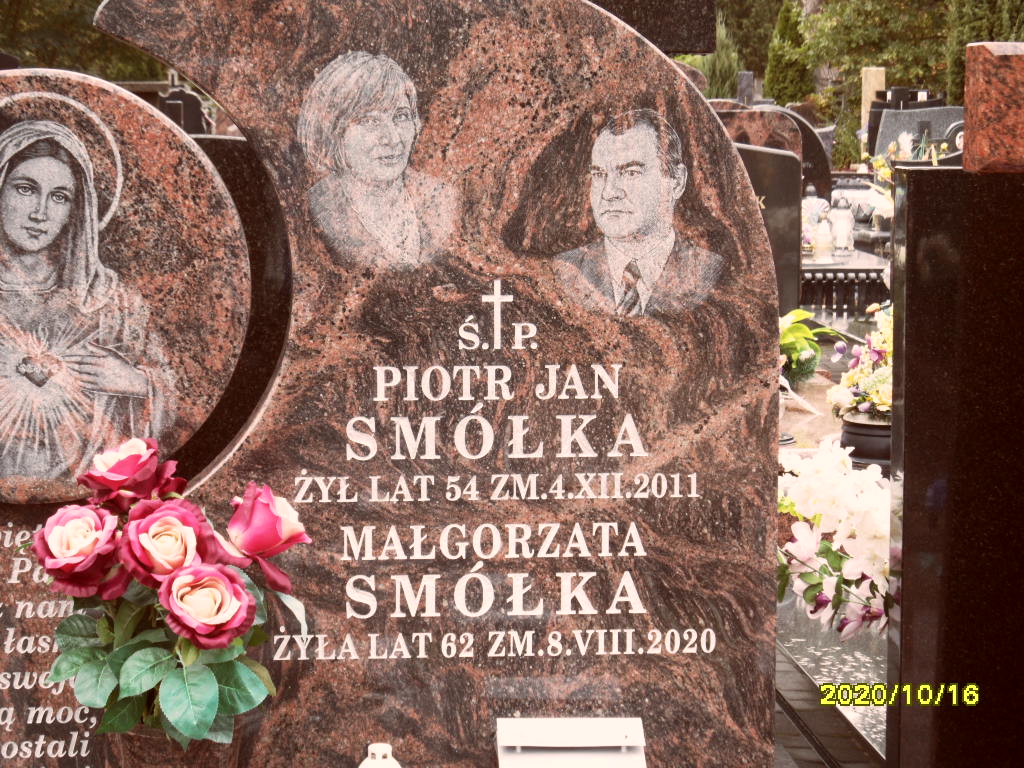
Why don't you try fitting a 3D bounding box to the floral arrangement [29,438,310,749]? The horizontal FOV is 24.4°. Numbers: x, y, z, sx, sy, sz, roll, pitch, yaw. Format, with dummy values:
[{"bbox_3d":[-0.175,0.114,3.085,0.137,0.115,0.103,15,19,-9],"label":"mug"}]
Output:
[{"bbox_3d":[-0.379,0.232,2.620,0.300,0.335,0.260,-1,10,0],"label":"floral arrangement"}]

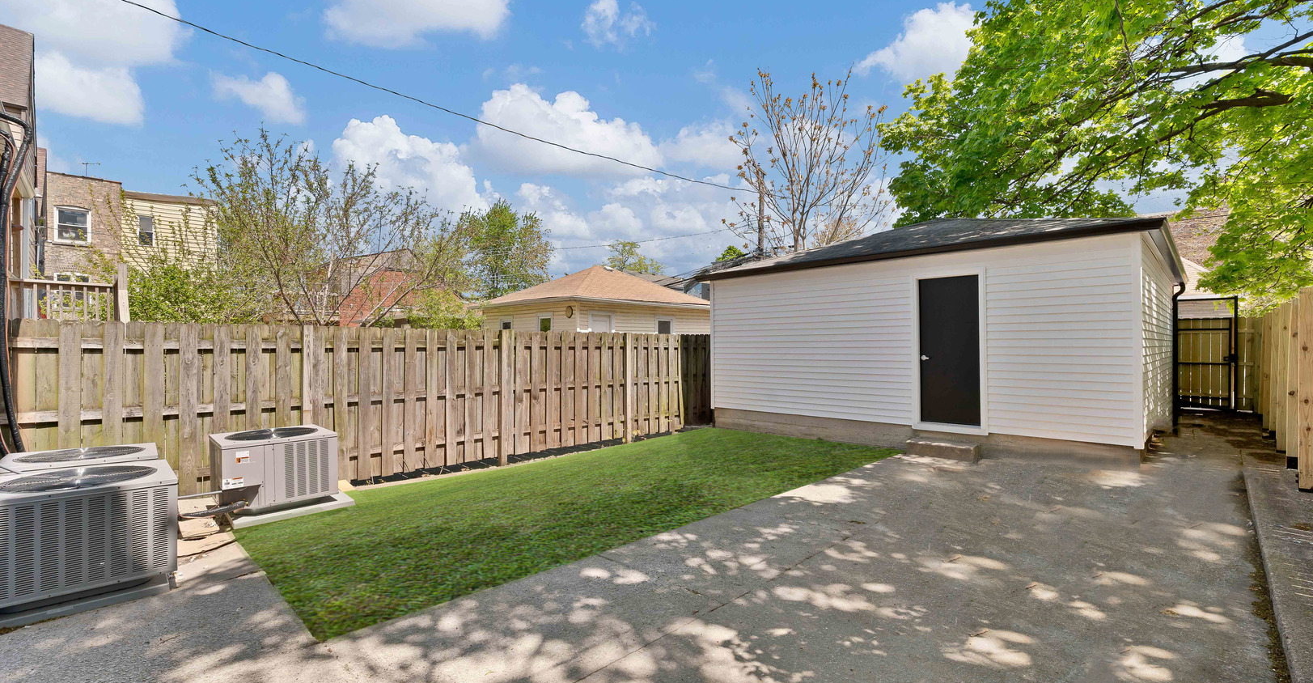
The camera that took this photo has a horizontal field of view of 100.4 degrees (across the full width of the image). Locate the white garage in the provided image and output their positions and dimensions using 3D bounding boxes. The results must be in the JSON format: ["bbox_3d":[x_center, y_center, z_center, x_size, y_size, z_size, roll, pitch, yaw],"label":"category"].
[{"bbox_3d":[5.550,-0.401,10.580,6.500,3.900,7.000,-1,-1,45],"label":"white garage"}]

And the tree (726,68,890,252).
[{"bbox_3d":[4.926,-3.634,17.800,5.300,10.530,5.000,0,-1,15],"label":"tree"}]

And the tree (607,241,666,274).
[{"bbox_3d":[-1.390,-2.477,38.000,4.900,8.950,4.700,0,-1,-2],"label":"tree"}]

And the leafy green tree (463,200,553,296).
[{"bbox_3d":[-7.396,-2.582,27.000,5.000,8.870,4.800,0,-1,-15],"label":"leafy green tree"}]

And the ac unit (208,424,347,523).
[{"bbox_3d":[-3.690,1.235,5.310,0.910,0.630,0.920,-1,-1,45],"label":"ac unit"}]

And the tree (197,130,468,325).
[{"bbox_3d":[-5.344,-0.926,9.000,4.000,5.090,3.700,0,-1,-31],"label":"tree"}]

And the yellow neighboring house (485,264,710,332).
[{"bbox_3d":[-1.900,-0.432,18.900,5.600,4.150,6.400,-1,-1,45],"label":"yellow neighboring house"}]

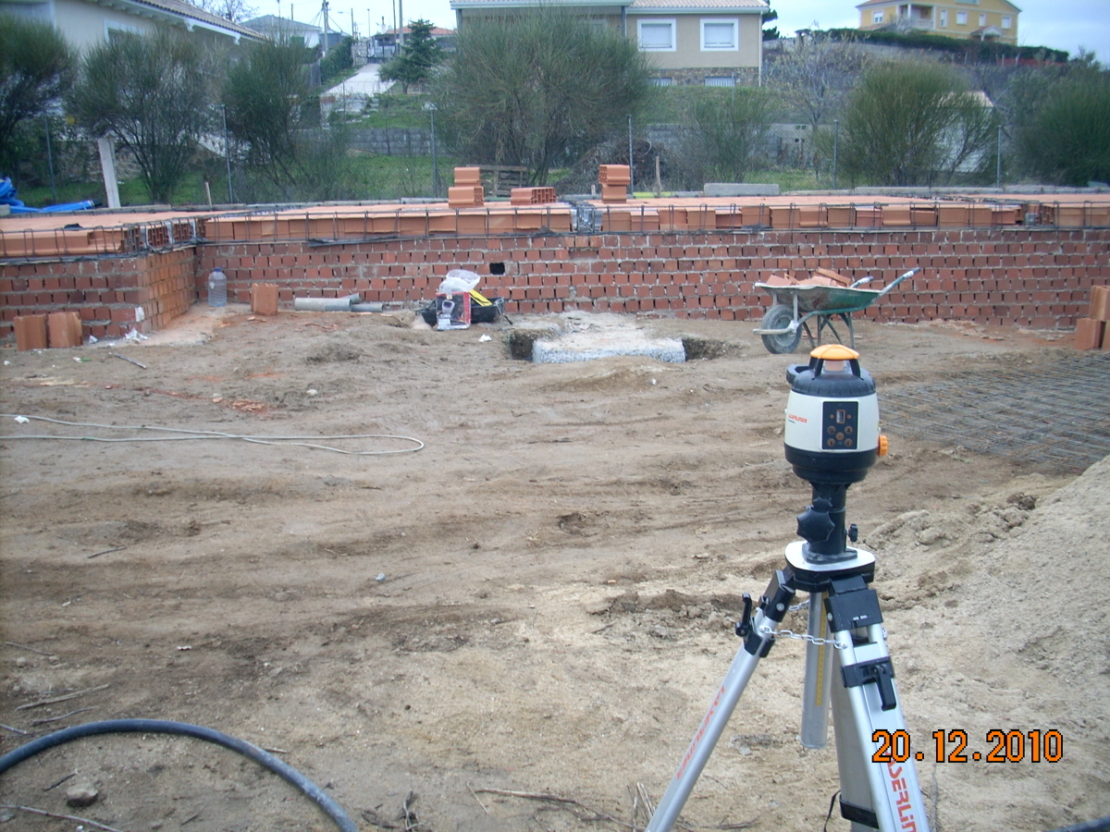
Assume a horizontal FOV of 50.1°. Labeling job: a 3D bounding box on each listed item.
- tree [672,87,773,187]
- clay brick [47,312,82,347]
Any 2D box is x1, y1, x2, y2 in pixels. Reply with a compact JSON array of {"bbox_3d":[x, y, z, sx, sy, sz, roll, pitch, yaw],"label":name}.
[{"bbox_3d":[2.806,-4.640,19.832,1.715,1.658,1.550,0,12,8],"label":"tree"},{"bbox_3d":[-3.587,-0.632,8.672,0.215,0.250,0.160,-7,13,-26],"label":"clay brick"}]

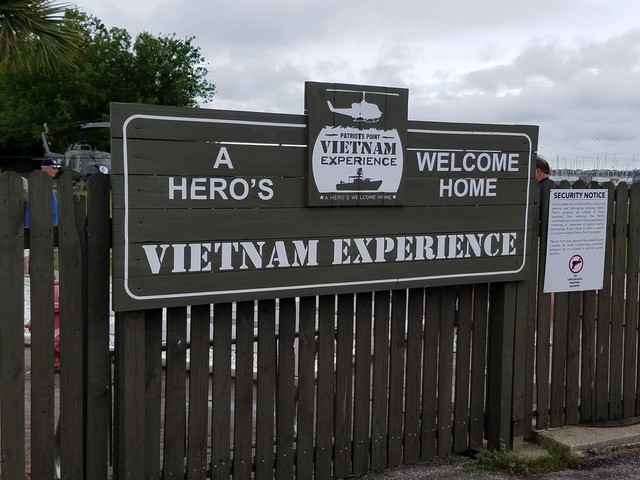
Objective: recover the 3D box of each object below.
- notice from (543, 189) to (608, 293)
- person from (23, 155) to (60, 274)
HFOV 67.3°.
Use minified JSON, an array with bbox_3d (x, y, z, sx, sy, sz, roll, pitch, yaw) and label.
[{"bbox_3d":[1.546,0.005,2.887,0.457,0.610,0.015,-1,5,-19],"label":"notice"},{"bbox_3d":[-3.320,-0.120,5.750,0.420,1.720,0.520,0,7,-6],"label":"person"}]

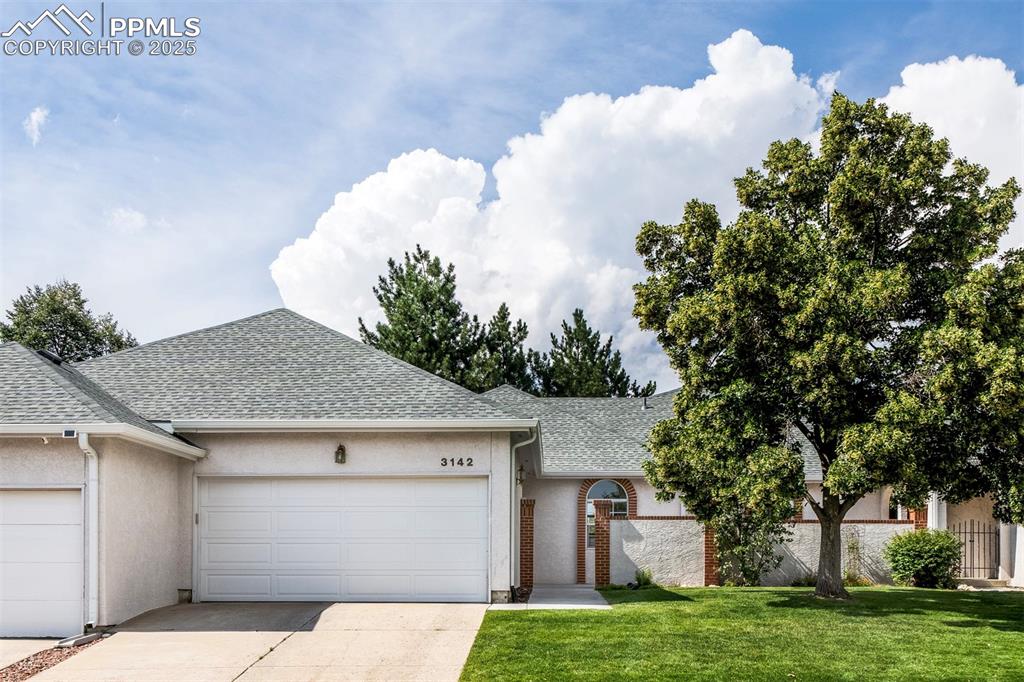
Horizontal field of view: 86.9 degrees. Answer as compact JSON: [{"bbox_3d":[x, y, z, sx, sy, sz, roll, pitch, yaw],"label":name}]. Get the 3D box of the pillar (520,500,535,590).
[{"bbox_3d":[0.355,4.509,12.000,0.310,1.930,0.320,0,-3,2],"label":"pillar"}]

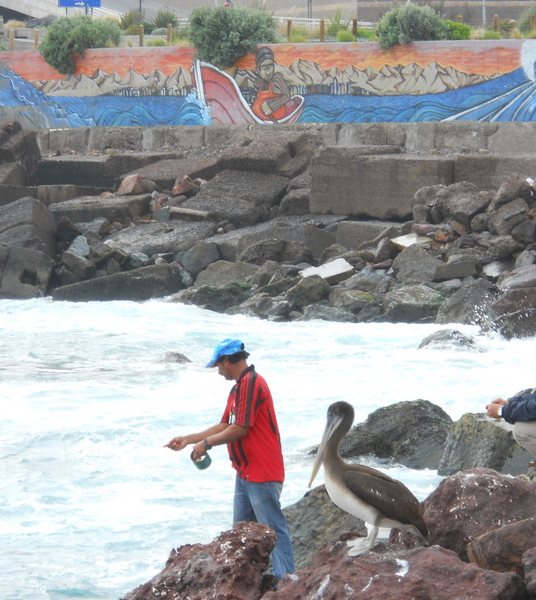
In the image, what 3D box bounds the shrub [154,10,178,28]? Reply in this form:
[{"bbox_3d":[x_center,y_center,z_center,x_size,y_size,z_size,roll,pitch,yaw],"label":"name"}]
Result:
[{"bbox_3d":[-3.179,-8.739,97.000,0.752,0.626,0.700,0,2,0],"label":"shrub"}]

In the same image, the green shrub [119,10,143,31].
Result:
[{"bbox_3d":[-4.307,-8.723,97.000,0.783,0.658,0.700,0,2,0],"label":"green shrub"}]

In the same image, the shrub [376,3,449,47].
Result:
[{"bbox_3d":[4.433,-8.421,95.000,2.200,1.280,1.600,0,2,0],"label":"shrub"}]

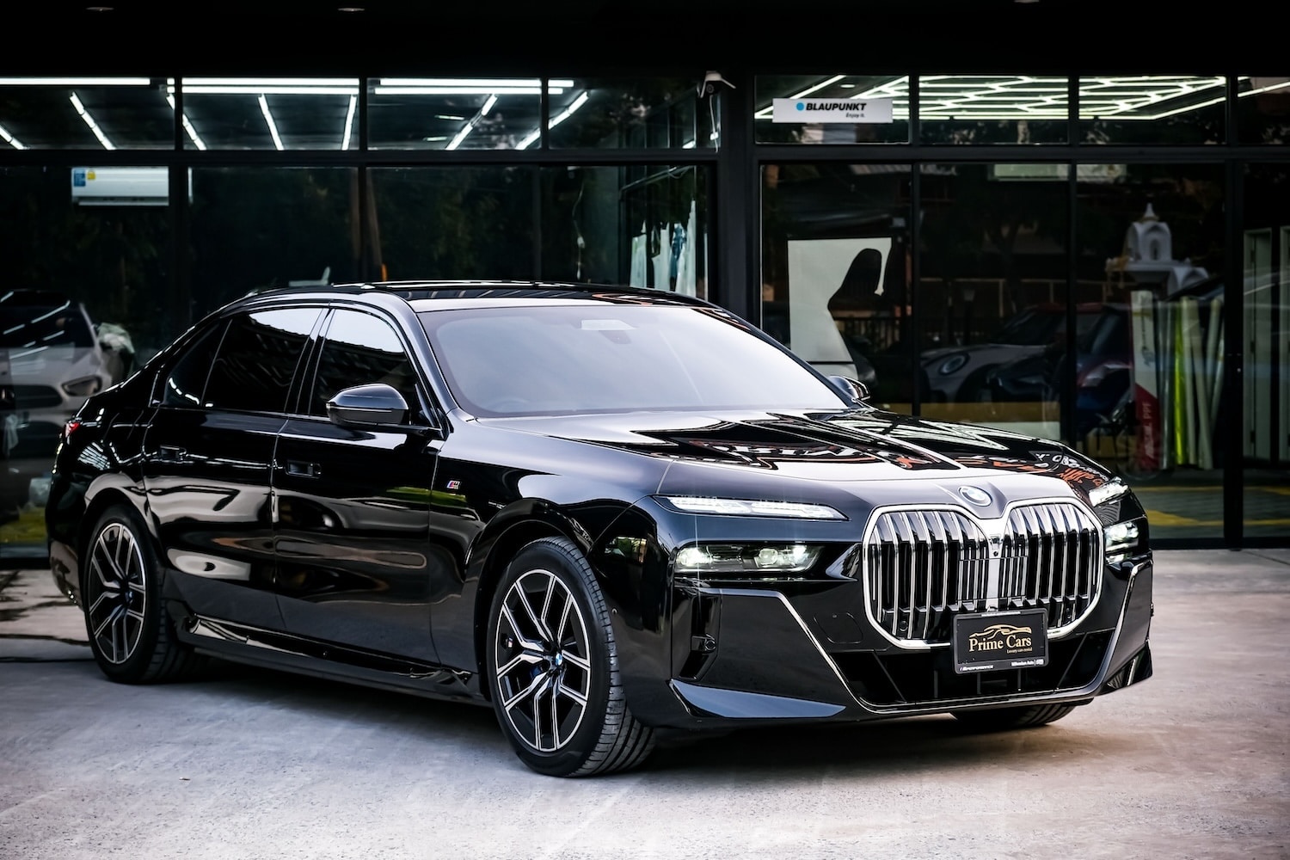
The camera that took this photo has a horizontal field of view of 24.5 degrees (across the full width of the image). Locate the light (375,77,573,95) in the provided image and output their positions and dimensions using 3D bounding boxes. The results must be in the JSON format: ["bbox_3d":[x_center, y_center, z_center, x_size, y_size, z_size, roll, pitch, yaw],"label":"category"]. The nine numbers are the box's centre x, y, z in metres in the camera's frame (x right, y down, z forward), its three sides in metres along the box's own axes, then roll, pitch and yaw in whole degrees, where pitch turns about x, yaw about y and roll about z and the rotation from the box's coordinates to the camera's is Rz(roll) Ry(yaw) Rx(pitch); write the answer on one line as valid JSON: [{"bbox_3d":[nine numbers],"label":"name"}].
[{"bbox_3d":[-1.110,-2.235,19.330,1.240,0.090,0.150,0,1,-6],"label":"light"}]

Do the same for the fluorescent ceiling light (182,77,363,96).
[{"bbox_3d":[-2.456,-2.220,19.200,1.240,0.090,0.150,0,1,-6],"label":"fluorescent ceiling light"}]

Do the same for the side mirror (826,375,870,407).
[{"bbox_3d":[0.704,-0.127,11.112,0.250,0.165,0.200,-1,2,-34],"label":"side mirror"}]

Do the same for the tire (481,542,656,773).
[{"bbox_3d":[-0.219,0.713,9.272,0.260,0.735,0.735,-1,2,-34],"label":"tire"}]

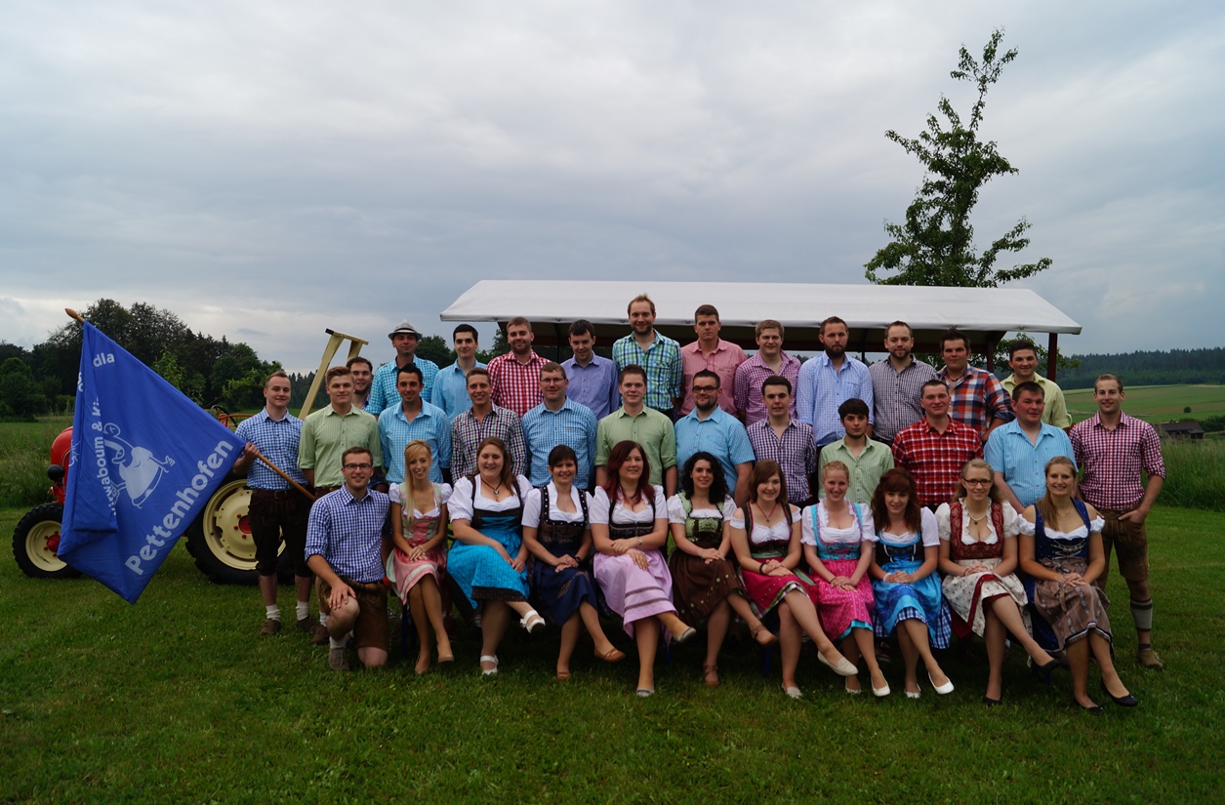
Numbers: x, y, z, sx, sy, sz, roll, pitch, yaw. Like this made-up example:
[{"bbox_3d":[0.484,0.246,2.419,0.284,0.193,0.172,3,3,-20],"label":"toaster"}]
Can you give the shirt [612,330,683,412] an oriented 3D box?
[{"bbox_3d":[0.247,-0.222,6.554,0.530,0.600,0.300,1,1,7],"label":"shirt"}]

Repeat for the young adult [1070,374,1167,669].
[{"bbox_3d":[3.145,0.730,5.680,0.570,1.810,0.370,1,1,21],"label":"young adult"}]

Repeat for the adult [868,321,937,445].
[{"bbox_3d":[1.958,0.345,6.180,0.510,1.780,0.340,1,1,14],"label":"adult"}]

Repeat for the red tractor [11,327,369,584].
[{"bbox_3d":[-3.666,0.432,8.755,2.900,2.250,1.450,1,1,10],"label":"red tractor"}]

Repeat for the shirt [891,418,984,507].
[{"bbox_3d":[2.036,0.388,5.750,0.580,0.630,0.300,1,1,12],"label":"shirt"}]

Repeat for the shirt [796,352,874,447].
[{"bbox_3d":[1.503,-0.020,6.200,0.520,0.660,0.310,1,1,12],"label":"shirt"}]

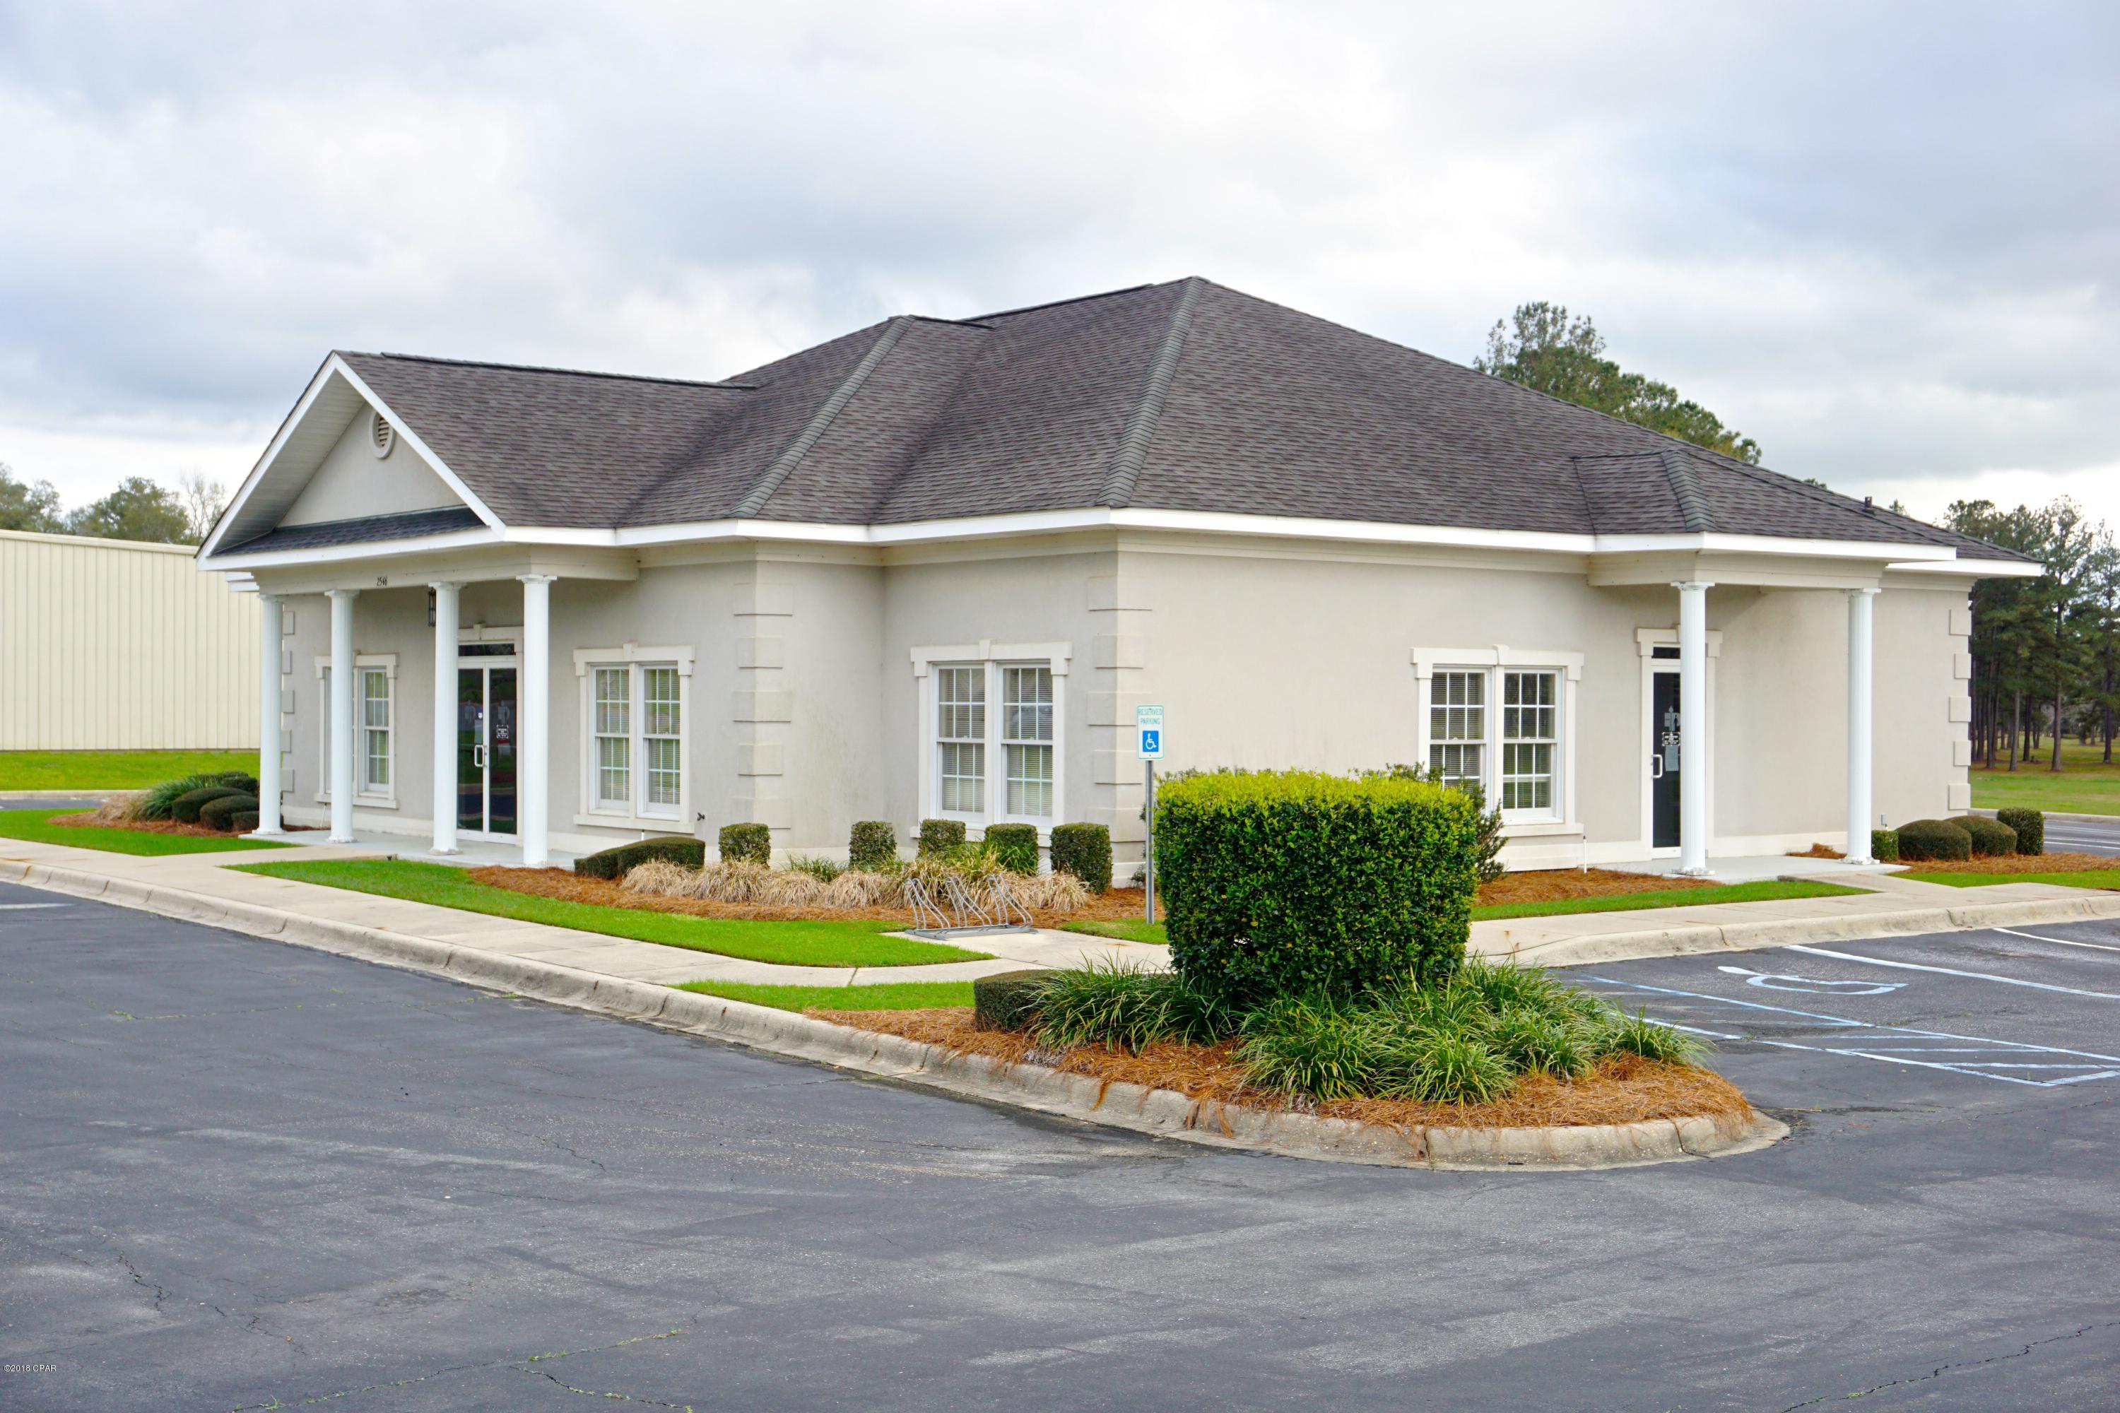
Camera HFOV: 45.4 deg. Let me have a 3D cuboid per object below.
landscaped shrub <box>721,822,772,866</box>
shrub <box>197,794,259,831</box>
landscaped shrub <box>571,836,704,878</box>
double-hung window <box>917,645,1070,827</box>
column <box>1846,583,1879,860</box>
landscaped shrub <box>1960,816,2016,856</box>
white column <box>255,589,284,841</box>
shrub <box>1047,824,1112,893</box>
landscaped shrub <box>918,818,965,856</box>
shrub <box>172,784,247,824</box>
[{"bbox_3d":[-3.103,1.383,24.932,0.502,0.533,0.502,0,0,-39],"label":"landscaped shrub"},{"bbox_3d":[-10.727,1.374,32.800,0.780,0.460,0.850,0,0,-38],"label":"shrub"},{"bbox_3d":[-4.179,1.501,25.200,0.550,0.420,1.750,0,0,-38],"label":"landscaped shrub"},{"bbox_3d":[-0.706,0.383,24.808,0.140,1.930,2.500,0,0,-38],"label":"double-hung window"},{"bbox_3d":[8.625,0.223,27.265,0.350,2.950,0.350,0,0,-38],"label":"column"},{"bbox_3d":[10.684,1.471,29.455,0.864,0.462,0.844,0,0,-39],"label":"landscaped shrub"},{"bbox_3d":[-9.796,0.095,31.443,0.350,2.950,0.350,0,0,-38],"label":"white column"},{"bbox_3d":[0.181,1.346,22.771,0.533,0.643,0.533,0,0,-39],"label":"shrub"},{"bbox_3d":[-1.115,1.296,24.000,0.400,0.540,0.400,0,0,-38],"label":"landscaped shrub"},{"bbox_3d":[-11.599,1.355,34.500,0.800,0.480,0.950,0,0,-38],"label":"shrub"}]

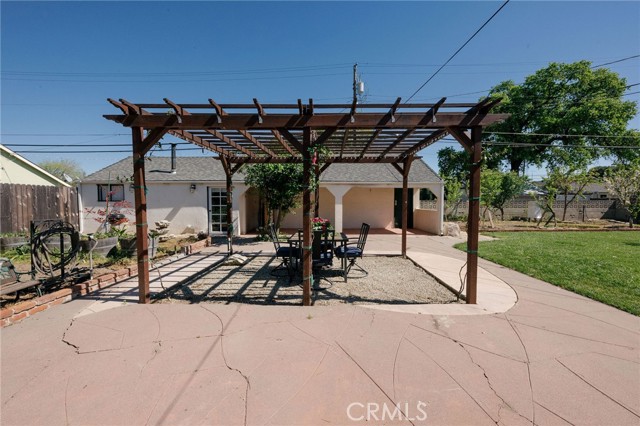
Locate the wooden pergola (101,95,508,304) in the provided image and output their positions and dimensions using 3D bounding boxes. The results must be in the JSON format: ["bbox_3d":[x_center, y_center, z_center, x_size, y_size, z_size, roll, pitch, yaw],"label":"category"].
[{"bbox_3d":[-0.176,-0.163,4.951,5.480,2.750,3.800,0,3,1],"label":"wooden pergola"}]

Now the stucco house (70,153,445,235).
[{"bbox_3d":[-2.411,-0.957,12.607,14.800,3.650,5.200,0,3,1],"label":"stucco house"}]

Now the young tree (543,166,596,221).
[{"bbox_3d":[16.683,-1.281,16.711,2.800,3.660,2.700,0,3,1],"label":"young tree"}]

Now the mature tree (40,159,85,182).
[{"bbox_3d":[-24.631,-2.475,24.786,4.800,5.600,4.800,0,3,1],"label":"mature tree"}]

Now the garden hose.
[{"bbox_3d":[-4.517,0.651,4.272,0.580,0.920,0.220,-1,3,-19],"label":"garden hose"}]

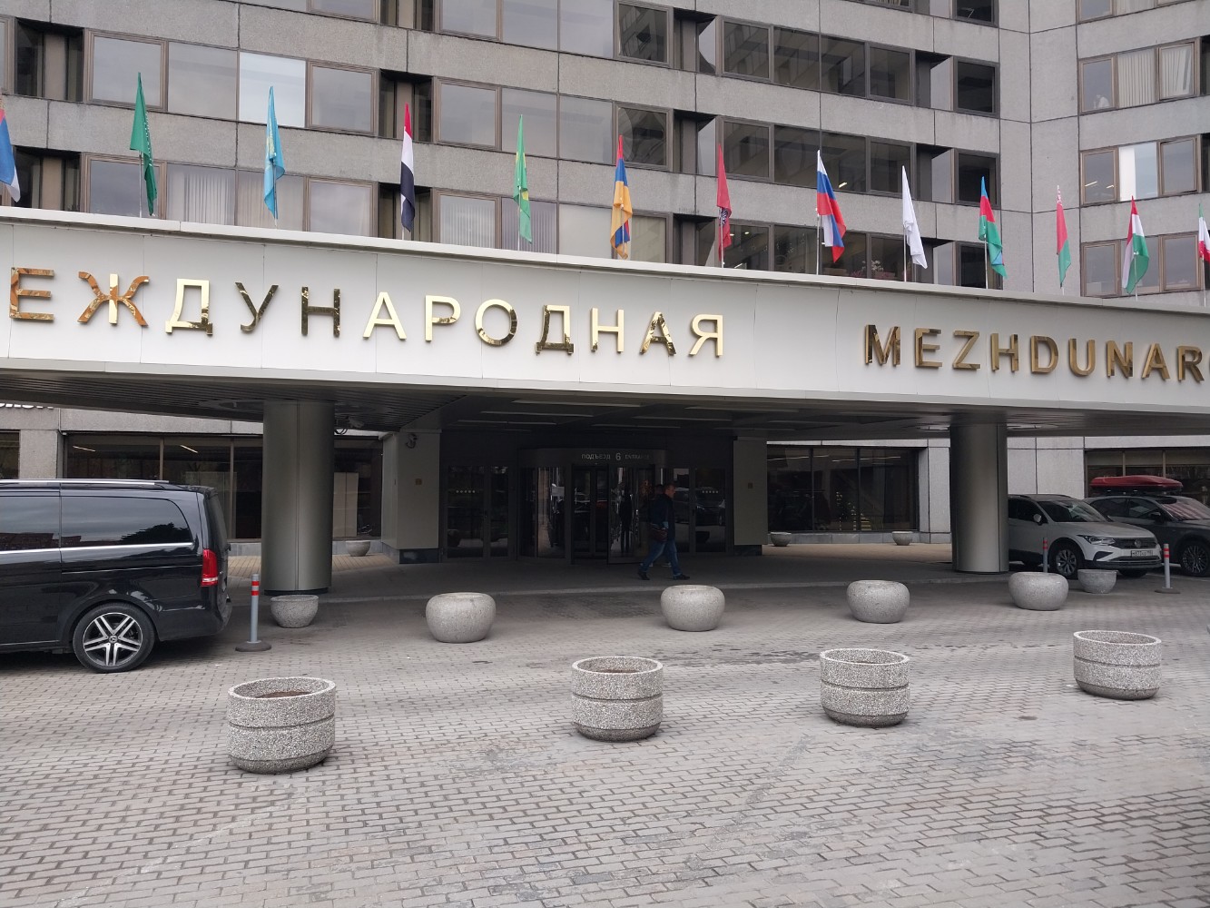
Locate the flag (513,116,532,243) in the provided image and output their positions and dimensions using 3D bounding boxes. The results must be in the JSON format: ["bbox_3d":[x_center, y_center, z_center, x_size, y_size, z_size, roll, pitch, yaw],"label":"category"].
[{"bbox_3d":[-1.181,-3.931,12.979,0.230,1.844,0.200,1,-2,-17],"label":"flag"}]

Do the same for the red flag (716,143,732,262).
[{"bbox_3d":[1.768,-3.740,13.542,0.260,1.720,0.240,1,-2,-18],"label":"red flag"}]

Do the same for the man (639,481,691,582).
[{"bbox_3d":[1.091,1.438,16.913,0.915,1.780,0.550,0,-2,0],"label":"man"}]

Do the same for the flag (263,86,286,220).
[{"bbox_3d":[-4.355,-3.965,11.980,0.250,1.755,0.200,1,-2,-17],"label":"flag"}]

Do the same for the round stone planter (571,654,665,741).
[{"bbox_3d":[0.096,1.868,6.938,0.695,0.500,0.695,0,-2,0],"label":"round stone planter"}]

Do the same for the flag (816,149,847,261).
[{"bbox_3d":[3.473,-3.816,14.000,0.470,1.700,0.250,0,-2,3],"label":"flag"}]

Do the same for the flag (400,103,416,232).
[{"bbox_3d":[-2.710,-3.942,12.498,0.180,1.777,0.170,1,-2,-17],"label":"flag"}]

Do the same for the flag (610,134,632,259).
[{"bbox_3d":[0.231,-3.690,13.040,0.320,1.760,0.260,1,-2,-18],"label":"flag"}]

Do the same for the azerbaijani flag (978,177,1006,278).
[{"bbox_3d":[6.458,-3.776,15.183,0.355,1.604,0.200,1,-2,-18],"label":"azerbaijani flag"}]

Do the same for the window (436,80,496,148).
[{"bbox_3d":[-3.711,-9.158,24.523,1.550,1.570,0.120,1,-2,-18],"label":"window"}]

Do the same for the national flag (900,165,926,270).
[{"bbox_3d":[5.004,-3.820,14.715,0.317,1.599,0.200,1,-2,-18],"label":"national flag"}]

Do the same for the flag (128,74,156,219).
[{"bbox_3d":[-5.847,-3.917,11.508,0.300,1.807,0.220,1,-2,-17],"label":"flag"}]

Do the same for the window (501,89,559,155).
[{"bbox_3d":[-2.238,-9.976,27.341,1.732,1.962,0.150,1,-2,-18],"label":"window"}]

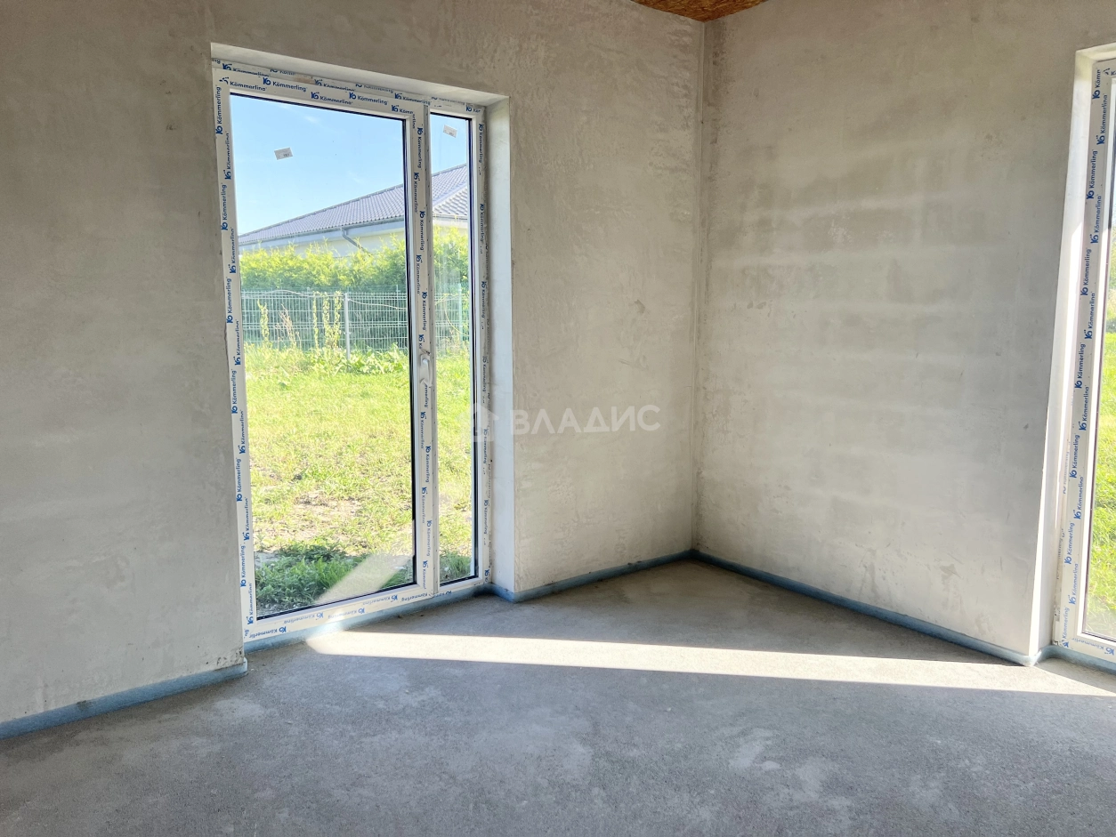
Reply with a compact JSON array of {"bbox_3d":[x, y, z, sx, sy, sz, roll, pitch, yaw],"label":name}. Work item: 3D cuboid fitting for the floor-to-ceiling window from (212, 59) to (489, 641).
[{"bbox_3d":[-0.805,-0.247,3.459,1.199,2.185,0.090,-6,9,-36],"label":"floor-to-ceiling window"}]

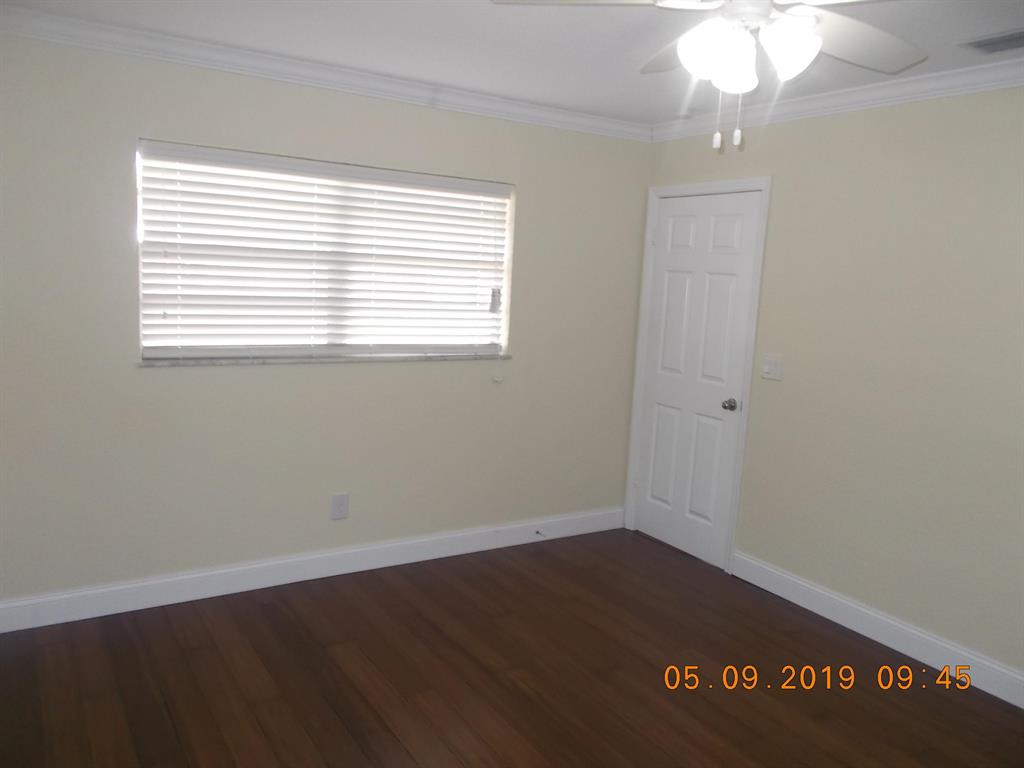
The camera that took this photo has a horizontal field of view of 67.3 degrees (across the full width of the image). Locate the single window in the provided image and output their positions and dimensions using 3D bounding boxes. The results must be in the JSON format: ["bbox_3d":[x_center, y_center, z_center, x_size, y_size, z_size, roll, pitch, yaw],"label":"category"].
[{"bbox_3d":[-0.791,-0.589,3.738,1.830,0.925,0.060,-2,10,-32],"label":"single window"}]

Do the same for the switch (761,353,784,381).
[{"bbox_3d":[1.326,-0.088,3.912,0.014,0.125,0.120,-2,10,-32],"label":"switch"}]

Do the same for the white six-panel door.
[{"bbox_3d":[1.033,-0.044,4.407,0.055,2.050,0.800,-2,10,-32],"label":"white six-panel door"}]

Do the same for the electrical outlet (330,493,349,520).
[{"bbox_3d":[-0.863,0.615,3.866,0.080,0.126,0.012,-2,10,-32],"label":"electrical outlet"}]

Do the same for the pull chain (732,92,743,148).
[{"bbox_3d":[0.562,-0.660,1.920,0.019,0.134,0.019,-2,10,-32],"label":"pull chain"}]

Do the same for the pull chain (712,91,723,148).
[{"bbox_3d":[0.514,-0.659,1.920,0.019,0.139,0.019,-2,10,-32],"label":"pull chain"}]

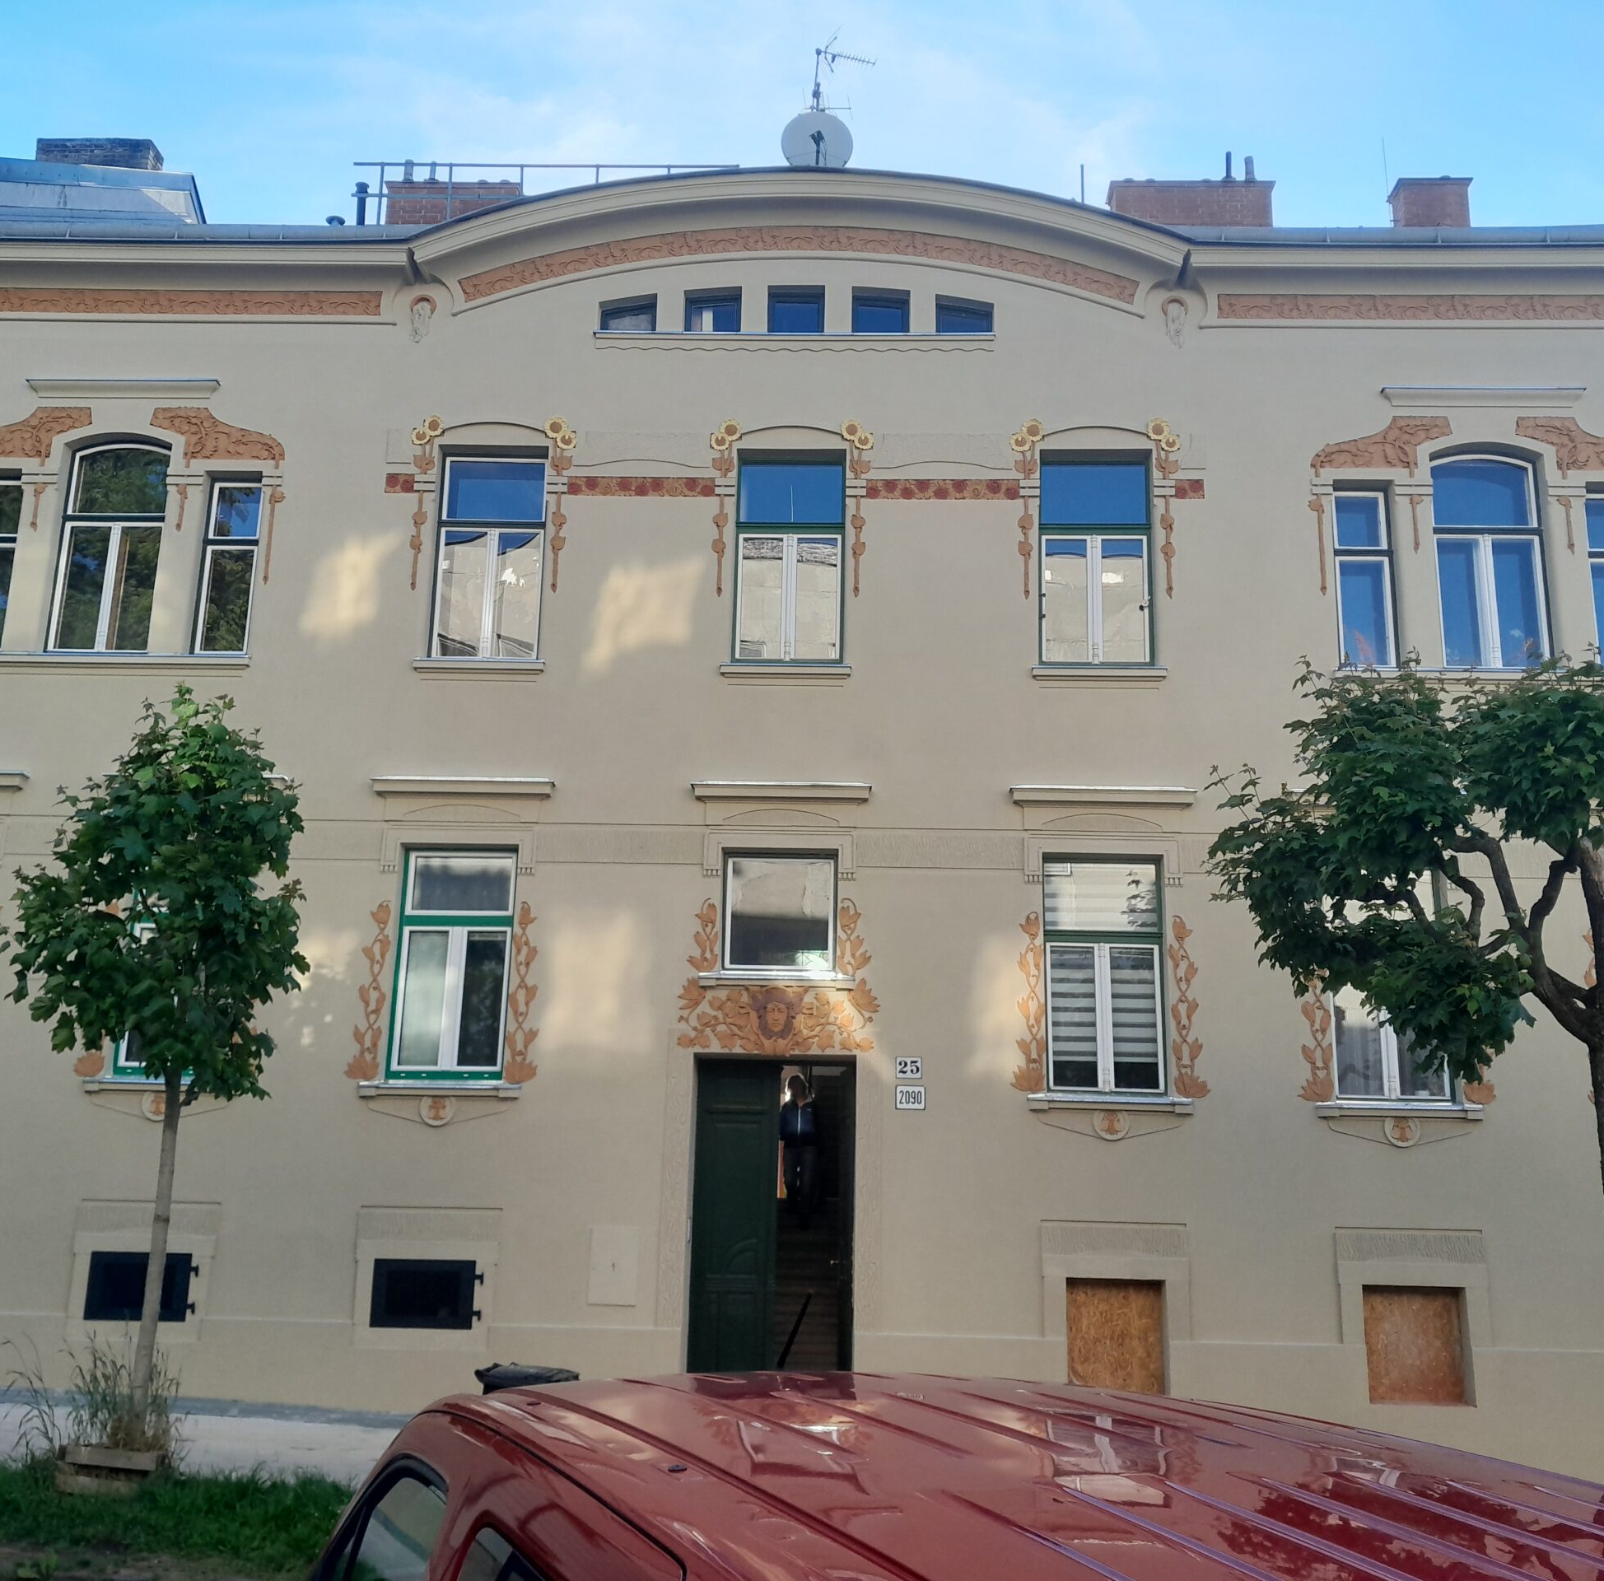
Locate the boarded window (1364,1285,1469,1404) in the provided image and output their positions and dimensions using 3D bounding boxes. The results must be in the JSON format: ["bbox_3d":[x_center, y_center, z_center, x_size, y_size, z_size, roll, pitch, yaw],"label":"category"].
[{"bbox_3d":[5.101,4.605,13.149,0.826,0.948,0.120,1,-14,2],"label":"boarded window"}]

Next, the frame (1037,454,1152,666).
[{"bbox_3d":[2.830,-2.227,15.241,1.065,2.168,0.150,1,-14,2],"label":"frame"}]

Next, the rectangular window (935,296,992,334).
[{"bbox_3d":[1.592,-4.639,15.425,0.568,0.413,0.120,1,-14,2],"label":"rectangular window"}]

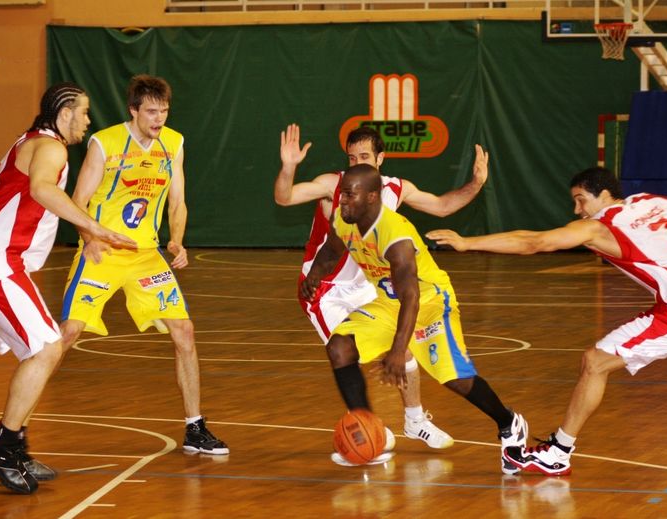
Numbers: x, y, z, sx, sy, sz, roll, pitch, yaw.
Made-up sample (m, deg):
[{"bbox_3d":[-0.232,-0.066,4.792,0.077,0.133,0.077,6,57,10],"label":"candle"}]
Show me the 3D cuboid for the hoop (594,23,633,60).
[{"bbox_3d":[3.324,-2.585,34.750,0.470,0.450,0.490,1,2,17],"label":"hoop"}]

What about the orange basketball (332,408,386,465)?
[{"bbox_3d":[0.120,0.814,13.420,0.243,0.243,0.243,0,2,0],"label":"orange basketball"}]

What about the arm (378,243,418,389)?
[{"bbox_3d":[0.305,0.253,13.750,0.170,0.700,0.210,1,2,30],"label":"arm"}]

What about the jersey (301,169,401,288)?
[{"bbox_3d":[0.096,-0.142,14.850,0.450,0.570,0.280,8,7,-17],"label":"jersey"}]

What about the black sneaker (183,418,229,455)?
[{"bbox_3d":[-0.647,0.899,14.930,0.115,0.160,0.310,-1,3,-34],"label":"black sneaker"}]

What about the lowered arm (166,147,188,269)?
[{"bbox_3d":[-0.788,-0.256,14.720,0.115,0.620,0.210,0,2,-11],"label":"lowered arm"}]

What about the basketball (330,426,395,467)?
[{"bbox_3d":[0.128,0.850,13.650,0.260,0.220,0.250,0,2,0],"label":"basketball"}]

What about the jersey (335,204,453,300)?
[{"bbox_3d":[0.275,-0.028,13.680,0.420,0.570,0.260,2,43,41],"label":"jersey"}]

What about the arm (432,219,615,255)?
[{"bbox_3d":[0.878,-0.102,13.620,0.880,0.170,0.140,0,2,0],"label":"arm"}]

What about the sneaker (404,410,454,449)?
[{"bbox_3d":[0.481,0.855,14.700,0.290,0.150,0.110,8,6,36],"label":"sneaker"}]

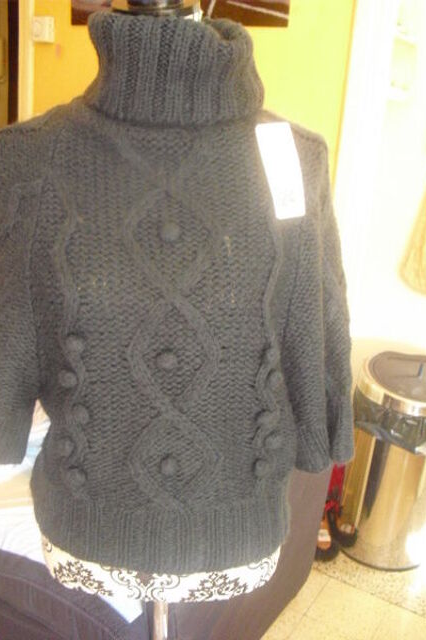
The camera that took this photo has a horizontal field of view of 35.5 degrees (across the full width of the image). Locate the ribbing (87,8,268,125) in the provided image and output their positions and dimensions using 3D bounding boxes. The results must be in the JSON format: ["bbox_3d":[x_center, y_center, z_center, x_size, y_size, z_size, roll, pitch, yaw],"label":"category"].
[{"bbox_3d":[-0.053,-0.339,0.891,0.235,0.154,0.196,3,11,-5],"label":"ribbing"}]

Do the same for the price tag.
[{"bbox_3d":[0.085,-0.186,0.829,0.043,0.125,0.008,-10,-5,-8],"label":"price tag"}]

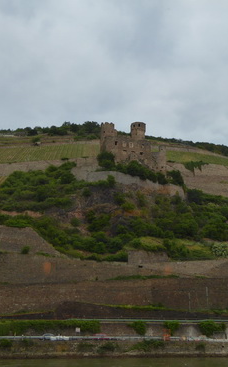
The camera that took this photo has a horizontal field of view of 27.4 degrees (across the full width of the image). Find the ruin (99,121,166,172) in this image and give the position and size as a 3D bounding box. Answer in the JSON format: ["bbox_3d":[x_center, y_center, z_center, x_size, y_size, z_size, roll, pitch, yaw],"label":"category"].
[{"bbox_3d":[12.610,-23.070,304.470,39.000,33.000,22.000,-5,-19,13],"label":"ruin"}]

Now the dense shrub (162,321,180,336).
[{"bbox_3d":[17.260,43.550,140.450,4.500,4.300,3.000,0,-19,0],"label":"dense shrub"}]

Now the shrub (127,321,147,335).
[{"bbox_3d":[6.980,43.060,139.560,5.770,3.920,3.000,0,-19,0],"label":"shrub"}]

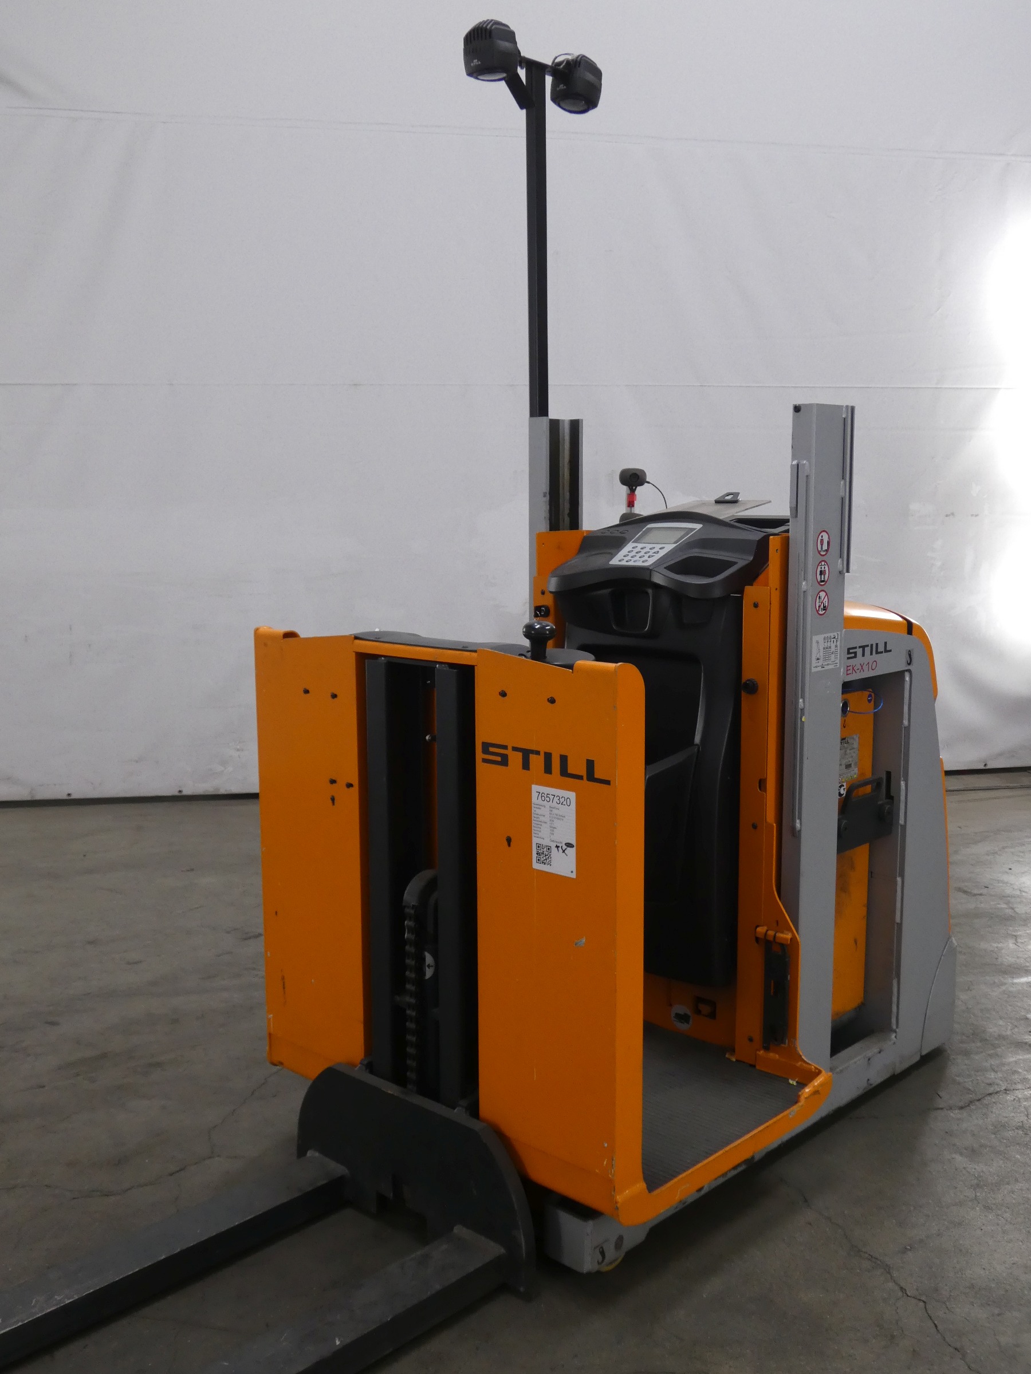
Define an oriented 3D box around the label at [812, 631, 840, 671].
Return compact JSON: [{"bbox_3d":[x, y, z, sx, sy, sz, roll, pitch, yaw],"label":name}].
[{"bbox_3d":[0.615,-0.069,2.591,0.002,0.071,0.100,7,11,44],"label":"label"}]

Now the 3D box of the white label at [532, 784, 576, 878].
[{"bbox_3d":[0.067,0.250,2.268,0.100,0.150,0.002,7,11,42],"label":"white label"}]

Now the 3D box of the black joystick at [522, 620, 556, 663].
[{"bbox_3d":[0.041,-0.081,2.299,0.058,0.071,0.058,0,8,0],"label":"black joystick"}]

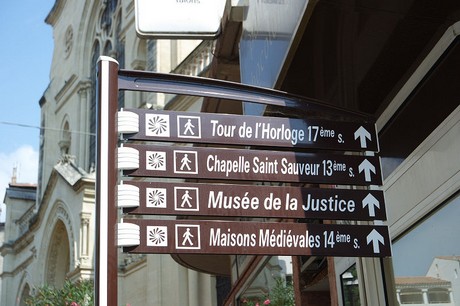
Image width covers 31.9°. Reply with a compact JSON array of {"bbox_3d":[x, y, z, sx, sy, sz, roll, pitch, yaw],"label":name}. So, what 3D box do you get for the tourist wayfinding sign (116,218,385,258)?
[{"bbox_3d":[0.107,0.318,2.978,1.040,0.123,0.050,3,-21,-14],"label":"tourist wayfinding sign"}]

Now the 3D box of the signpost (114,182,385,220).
[{"bbox_3d":[0.100,0.184,3.028,1.040,0.123,0.050,3,-21,-14],"label":"signpost"}]

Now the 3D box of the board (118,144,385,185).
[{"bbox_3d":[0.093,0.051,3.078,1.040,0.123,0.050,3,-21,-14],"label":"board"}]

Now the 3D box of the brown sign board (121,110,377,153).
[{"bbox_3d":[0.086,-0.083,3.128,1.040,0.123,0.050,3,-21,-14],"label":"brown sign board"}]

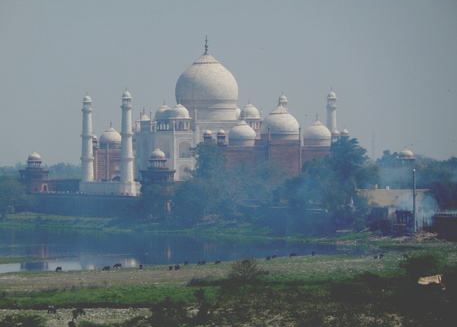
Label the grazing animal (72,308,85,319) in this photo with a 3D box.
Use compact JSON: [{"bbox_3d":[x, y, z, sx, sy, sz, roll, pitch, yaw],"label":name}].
[{"bbox_3d":[-23.560,23.420,690.000,2.100,1.450,0.700,0,0,-21],"label":"grazing animal"}]

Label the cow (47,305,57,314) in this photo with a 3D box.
[{"bbox_3d":[-28.210,23.310,700.000,1.900,1.350,0.650,0,0,12],"label":"cow"}]

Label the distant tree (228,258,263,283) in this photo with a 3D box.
[{"bbox_3d":[2.990,18.970,770.000,5.900,4.600,5.500,0,0,0],"label":"distant tree"}]

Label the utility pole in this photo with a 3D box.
[{"bbox_3d":[58.580,11.740,1380.000,0.650,20.000,0.650,0,0,0],"label":"utility pole"}]

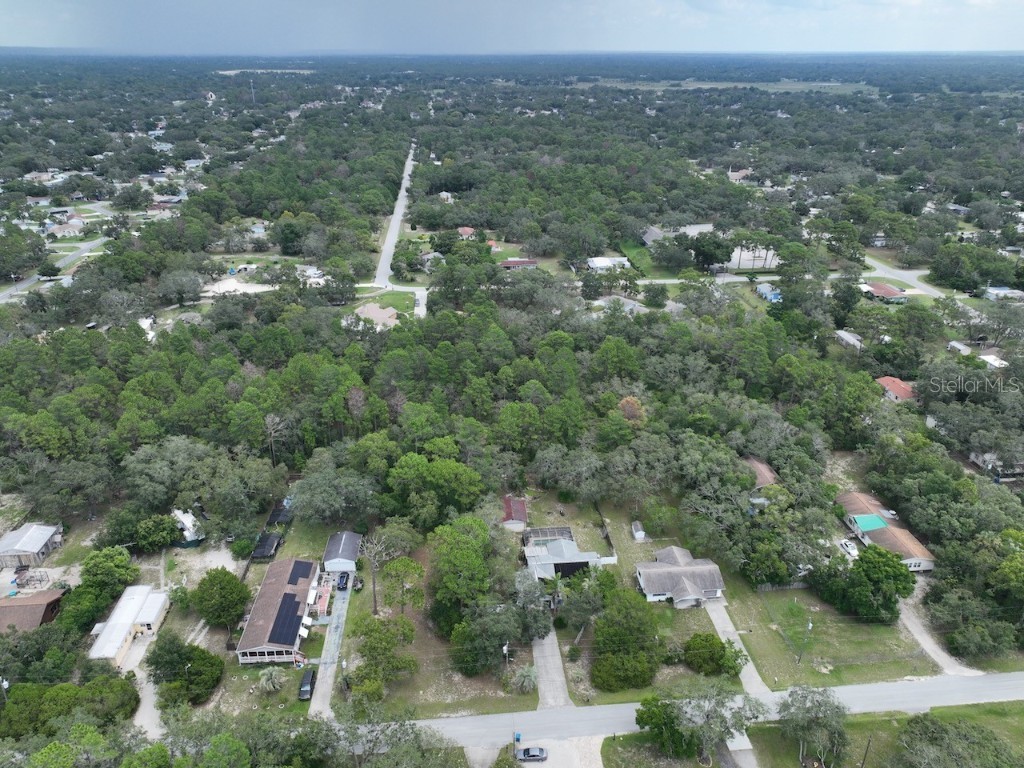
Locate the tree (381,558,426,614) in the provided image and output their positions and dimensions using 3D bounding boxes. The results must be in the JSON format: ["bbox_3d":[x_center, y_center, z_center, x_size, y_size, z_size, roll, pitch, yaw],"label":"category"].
[{"bbox_3d":[-19.200,37.433,128.512,7.600,12.500,7.600,0,25,0],"label":"tree"}]

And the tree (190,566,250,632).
[{"bbox_3d":[-51.300,39.010,125.934,9.200,12.300,9.200,-2,25,-5],"label":"tree"}]

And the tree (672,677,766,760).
[{"bbox_3d":[30.000,50.504,103.933,13.000,10.200,12.200,-2,25,-5],"label":"tree"}]

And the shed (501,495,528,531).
[{"bbox_3d":[0.300,28.837,157.705,5.000,3.100,8.000,-1,25,-3],"label":"shed"}]

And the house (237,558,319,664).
[{"bbox_3d":[-42.314,41.078,130.628,9.400,4.100,22.500,-1,25,-3],"label":"house"}]

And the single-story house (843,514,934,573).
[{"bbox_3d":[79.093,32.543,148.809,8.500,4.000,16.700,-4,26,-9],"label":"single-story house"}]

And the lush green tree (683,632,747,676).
[{"bbox_3d":[33.800,45.789,119.616,9.800,5.400,8.000,-2,25,-5],"label":"lush green tree"}]

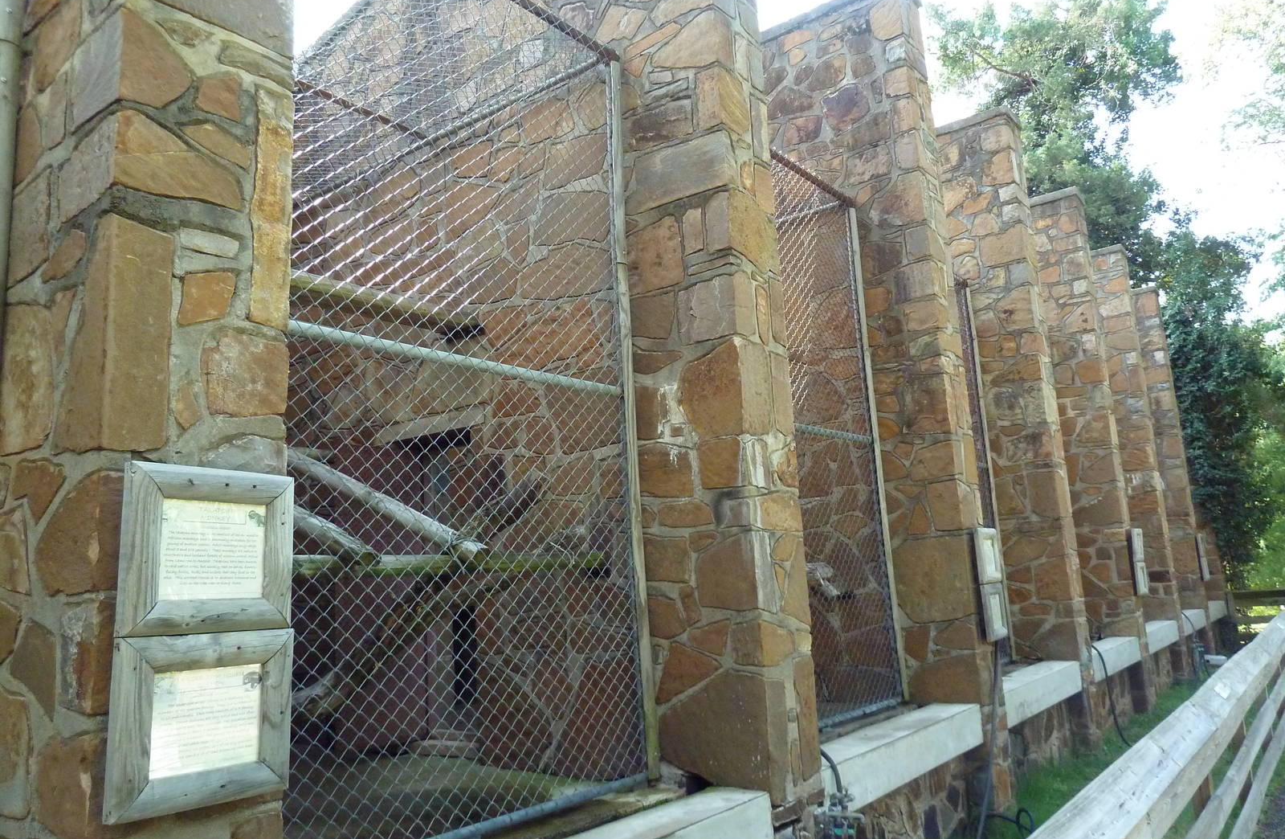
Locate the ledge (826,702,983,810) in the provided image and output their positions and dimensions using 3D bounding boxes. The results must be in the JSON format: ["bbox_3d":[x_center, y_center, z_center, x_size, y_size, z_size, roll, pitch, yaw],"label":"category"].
[{"bbox_3d":[1.421,1.902,5.312,0.307,0.242,2.239,-10,-12,37],"label":"ledge"}]

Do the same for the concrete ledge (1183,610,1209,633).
[{"bbox_3d":[8.093,3.037,13.884,0.307,0.242,2.239,-10,-12,37],"label":"concrete ledge"}]

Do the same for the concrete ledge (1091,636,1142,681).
[{"bbox_3d":[4.761,2.470,9.604,0.307,0.242,2.239,-10,-12,37],"label":"concrete ledge"}]

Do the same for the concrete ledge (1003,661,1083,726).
[{"bbox_3d":[3.086,2.186,7.452,0.307,0.242,2.239,-10,-12,37],"label":"concrete ledge"}]

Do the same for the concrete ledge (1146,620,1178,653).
[{"bbox_3d":[6.444,2.756,11.766,0.307,0.242,2.239,-10,-12,37],"label":"concrete ledge"}]

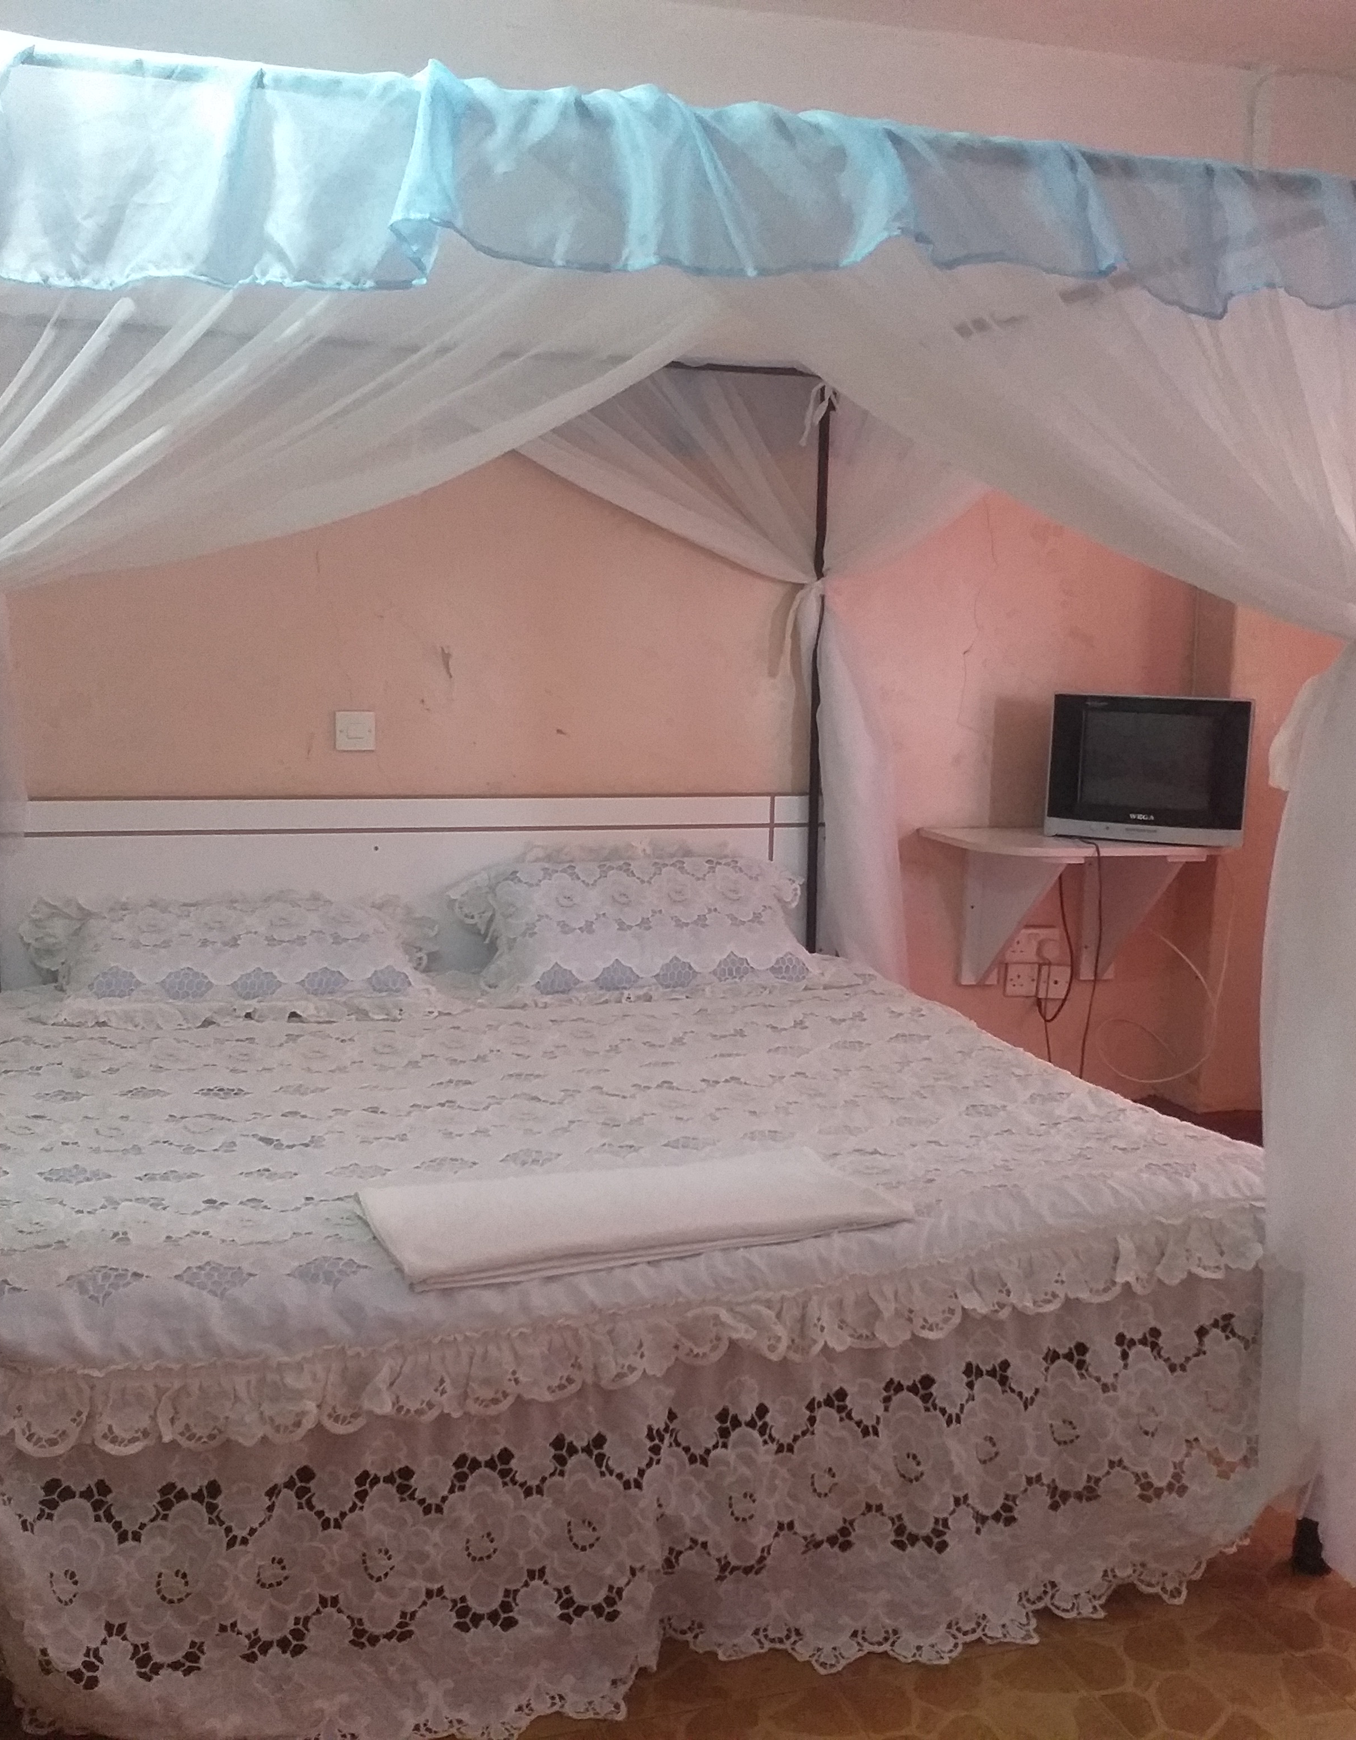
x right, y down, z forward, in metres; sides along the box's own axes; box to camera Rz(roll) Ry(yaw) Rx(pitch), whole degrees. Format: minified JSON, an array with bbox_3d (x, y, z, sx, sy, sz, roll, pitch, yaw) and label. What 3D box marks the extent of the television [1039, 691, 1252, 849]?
[{"bbox_3d":[1.148,-0.251,4.403,0.450,0.338,0.360,3,7,18],"label":"television"}]

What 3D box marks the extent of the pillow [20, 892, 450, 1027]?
[{"bbox_3d":[-0.874,0.172,3.632,0.800,0.180,0.480,-1,7,-17],"label":"pillow"}]

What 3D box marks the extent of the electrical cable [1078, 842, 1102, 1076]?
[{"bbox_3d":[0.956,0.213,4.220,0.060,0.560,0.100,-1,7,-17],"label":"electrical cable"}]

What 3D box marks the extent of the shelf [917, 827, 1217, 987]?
[{"bbox_3d":[0.930,0.120,4.379,0.580,0.400,0.440,-1,7,-17],"label":"shelf"}]

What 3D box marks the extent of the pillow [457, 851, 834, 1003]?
[{"bbox_3d":[-0.086,0.107,3.891,0.780,0.260,0.460,-1,7,-17],"label":"pillow"}]

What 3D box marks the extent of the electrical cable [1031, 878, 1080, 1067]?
[{"bbox_3d":[0.949,0.249,4.549,0.110,0.470,0.100,-1,7,-17],"label":"electrical cable"}]

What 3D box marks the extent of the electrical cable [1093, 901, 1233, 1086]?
[{"bbox_3d":[1.195,0.305,4.486,0.330,0.430,0.140,-1,7,-17],"label":"electrical cable"}]

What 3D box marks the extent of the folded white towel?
[{"bbox_3d":[-0.057,0.424,2.263,0.630,0.040,0.350,-2,8,-24],"label":"folded white towel"}]

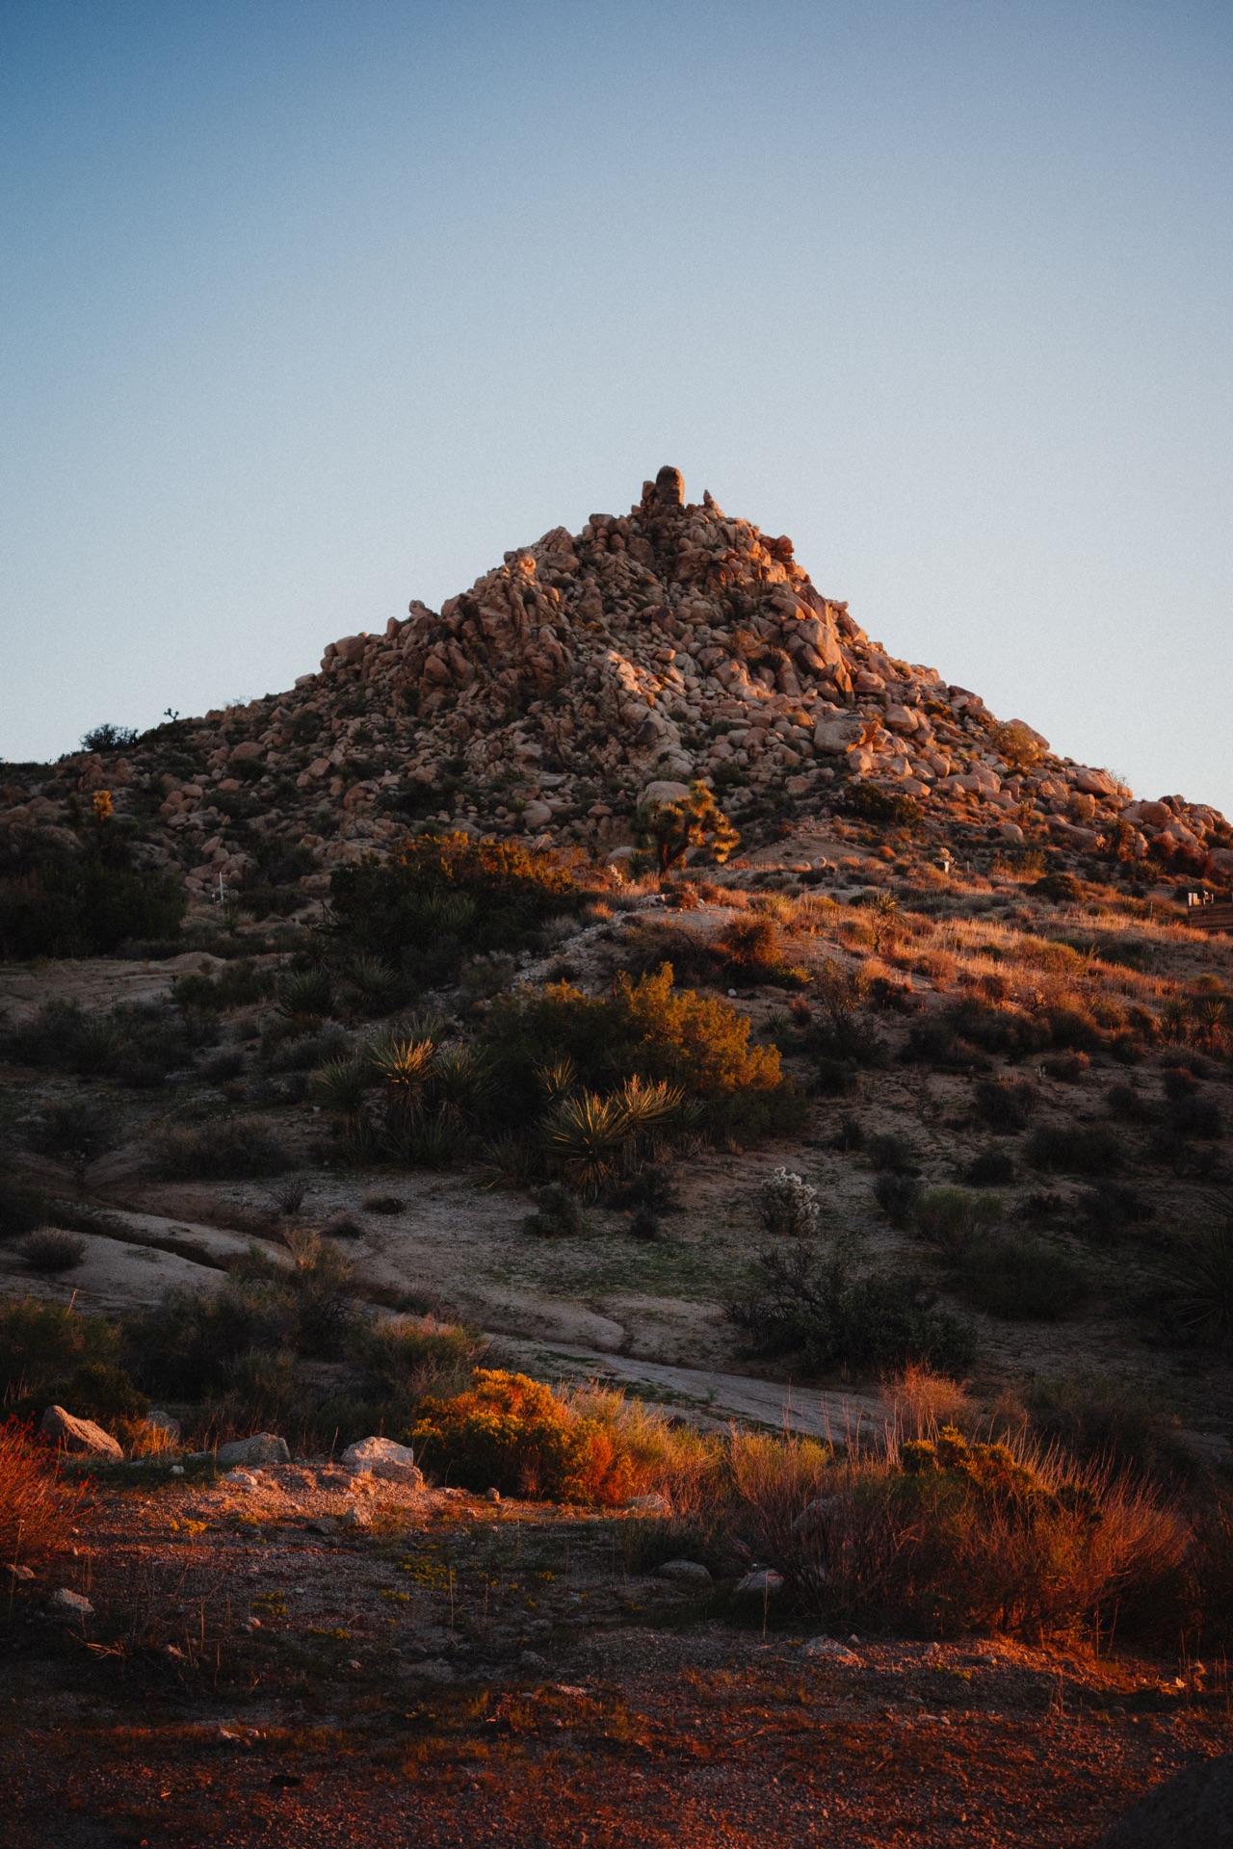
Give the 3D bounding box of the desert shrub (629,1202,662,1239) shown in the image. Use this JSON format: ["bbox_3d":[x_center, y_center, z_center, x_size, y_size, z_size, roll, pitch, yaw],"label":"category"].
[{"bbox_3d":[0.302,3.107,21.500,0.333,0.373,0.333,0,-2,0],"label":"desert shrub"}]

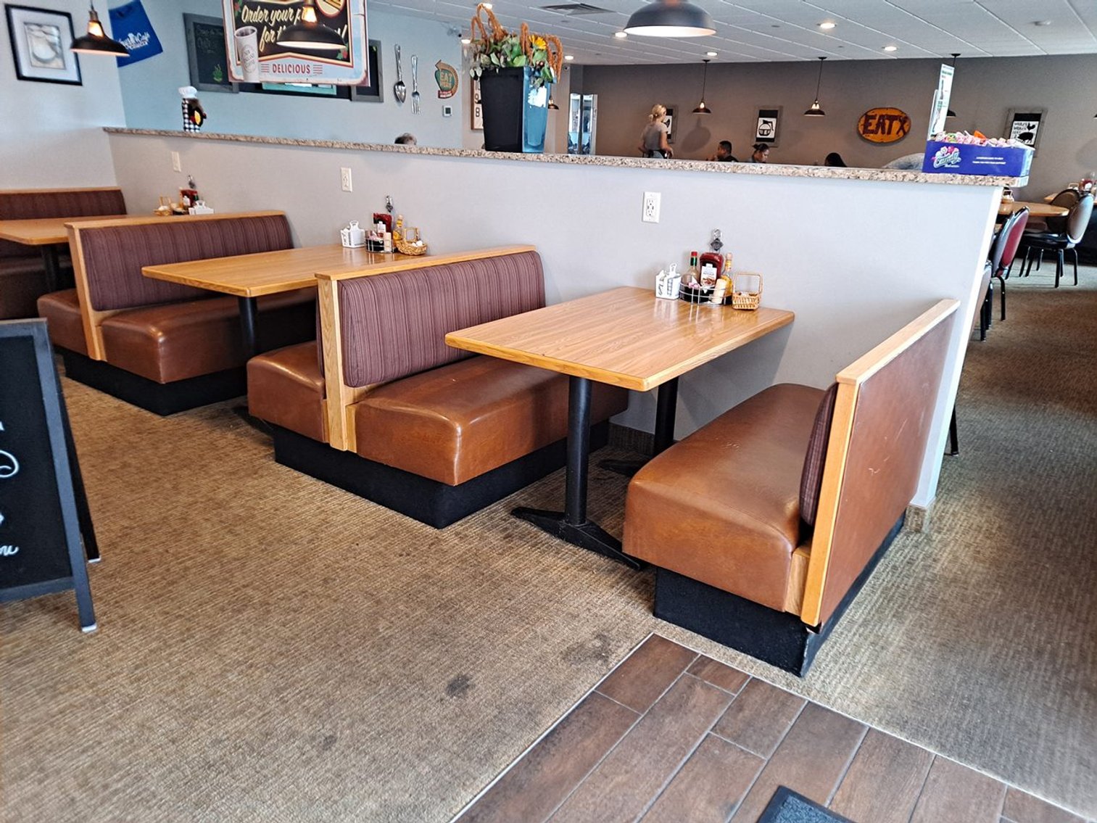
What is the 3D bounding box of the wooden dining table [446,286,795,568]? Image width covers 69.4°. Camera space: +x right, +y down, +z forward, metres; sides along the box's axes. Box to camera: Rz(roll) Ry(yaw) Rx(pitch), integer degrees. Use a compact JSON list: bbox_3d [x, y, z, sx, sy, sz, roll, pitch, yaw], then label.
[{"bbox_3d":[0.300,0.034,3.016,0.777,0.755,1.183,15,24,33],"label":"wooden dining table"}]

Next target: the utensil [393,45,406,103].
[{"bbox_3d":[-1.465,-3.350,7.859,0.035,0.545,0.140,15,24,33],"label":"utensil"}]

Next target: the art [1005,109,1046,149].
[{"bbox_3d":[5.902,-3.467,9.838,0.413,0.545,0.030,15,23,33],"label":"art"}]

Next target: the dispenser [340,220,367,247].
[{"bbox_3d":[-1.090,-0.997,4.431,0.075,0.145,0.100,15,23,33],"label":"dispenser"}]

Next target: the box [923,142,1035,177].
[{"bbox_3d":[1.468,-0.861,2.706,0.300,0.100,0.210,15,23,33],"label":"box"}]

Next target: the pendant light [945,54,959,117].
[{"bbox_3d":[5.211,-4.205,10.233,0.302,0.743,0.302,16,24,34],"label":"pendant light"}]

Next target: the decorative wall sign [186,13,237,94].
[{"bbox_3d":[-2.662,-2.833,6.293,0.028,0.546,0.425,15,23,33],"label":"decorative wall sign"}]

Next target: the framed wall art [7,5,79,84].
[{"bbox_3d":[-3.398,-2.465,5.354,0.028,0.452,0.420,15,23,33],"label":"framed wall art"}]

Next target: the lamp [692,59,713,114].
[{"bbox_3d":[2.415,-4.996,12.195,0.315,0.760,0.315,15,24,33],"label":"lamp"}]

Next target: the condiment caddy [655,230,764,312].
[{"bbox_3d":[0.657,-0.587,3.215,0.420,0.293,0.150,15,23,33],"label":"condiment caddy"}]

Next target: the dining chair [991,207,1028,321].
[{"bbox_3d":[3.521,-1.209,6.522,0.450,0.920,0.570,-15,26,-39],"label":"dining chair"}]

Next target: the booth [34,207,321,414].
[{"bbox_3d":[-1.993,-0.646,4.521,1.230,0.886,1.229,15,24,33],"label":"booth"}]

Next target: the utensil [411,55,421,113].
[{"bbox_3d":[-1.342,-3.326,8.059,0.030,0.550,0.105,15,24,33],"label":"utensil"}]

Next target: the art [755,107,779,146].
[{"bbox_3d":[3.386,-4.443,12.352,0.460,0.580,0.030,15,24,33],"label":"art"}]

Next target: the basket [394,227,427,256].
[{"bbox_3d":[-0.728,-0.901,4.192,0.175,0.148,0.110,15,23,33],"label":"basket"}]

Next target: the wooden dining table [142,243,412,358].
[{"bbox_3d":[-1.220,-0.382,4.044,0.788,0.755,1.185,15,24,33],"label":"wooden dining table"}]

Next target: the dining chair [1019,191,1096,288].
[{"bbox_3d":[5.387,-1.836,8.435,0.450,0.920,0.570,-8,22,-26],"label":"dining chair"}]

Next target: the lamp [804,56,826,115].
[{"bbox_3d":[3.858,-4.618,11.278,0.320,0.770,0.320,15,24,33],"label":"lamp"}]

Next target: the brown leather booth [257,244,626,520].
[{"bbox_3d":[-0.475,-0.228,3.487,1.220,0.886,1.239,15,24,33],"label":"brown leather booth"}]

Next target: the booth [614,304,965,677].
[{"bbox_3d":[0.828,0.129,2.610,0.587,0.895,1.241,15,23,33],"label":"booth"}]

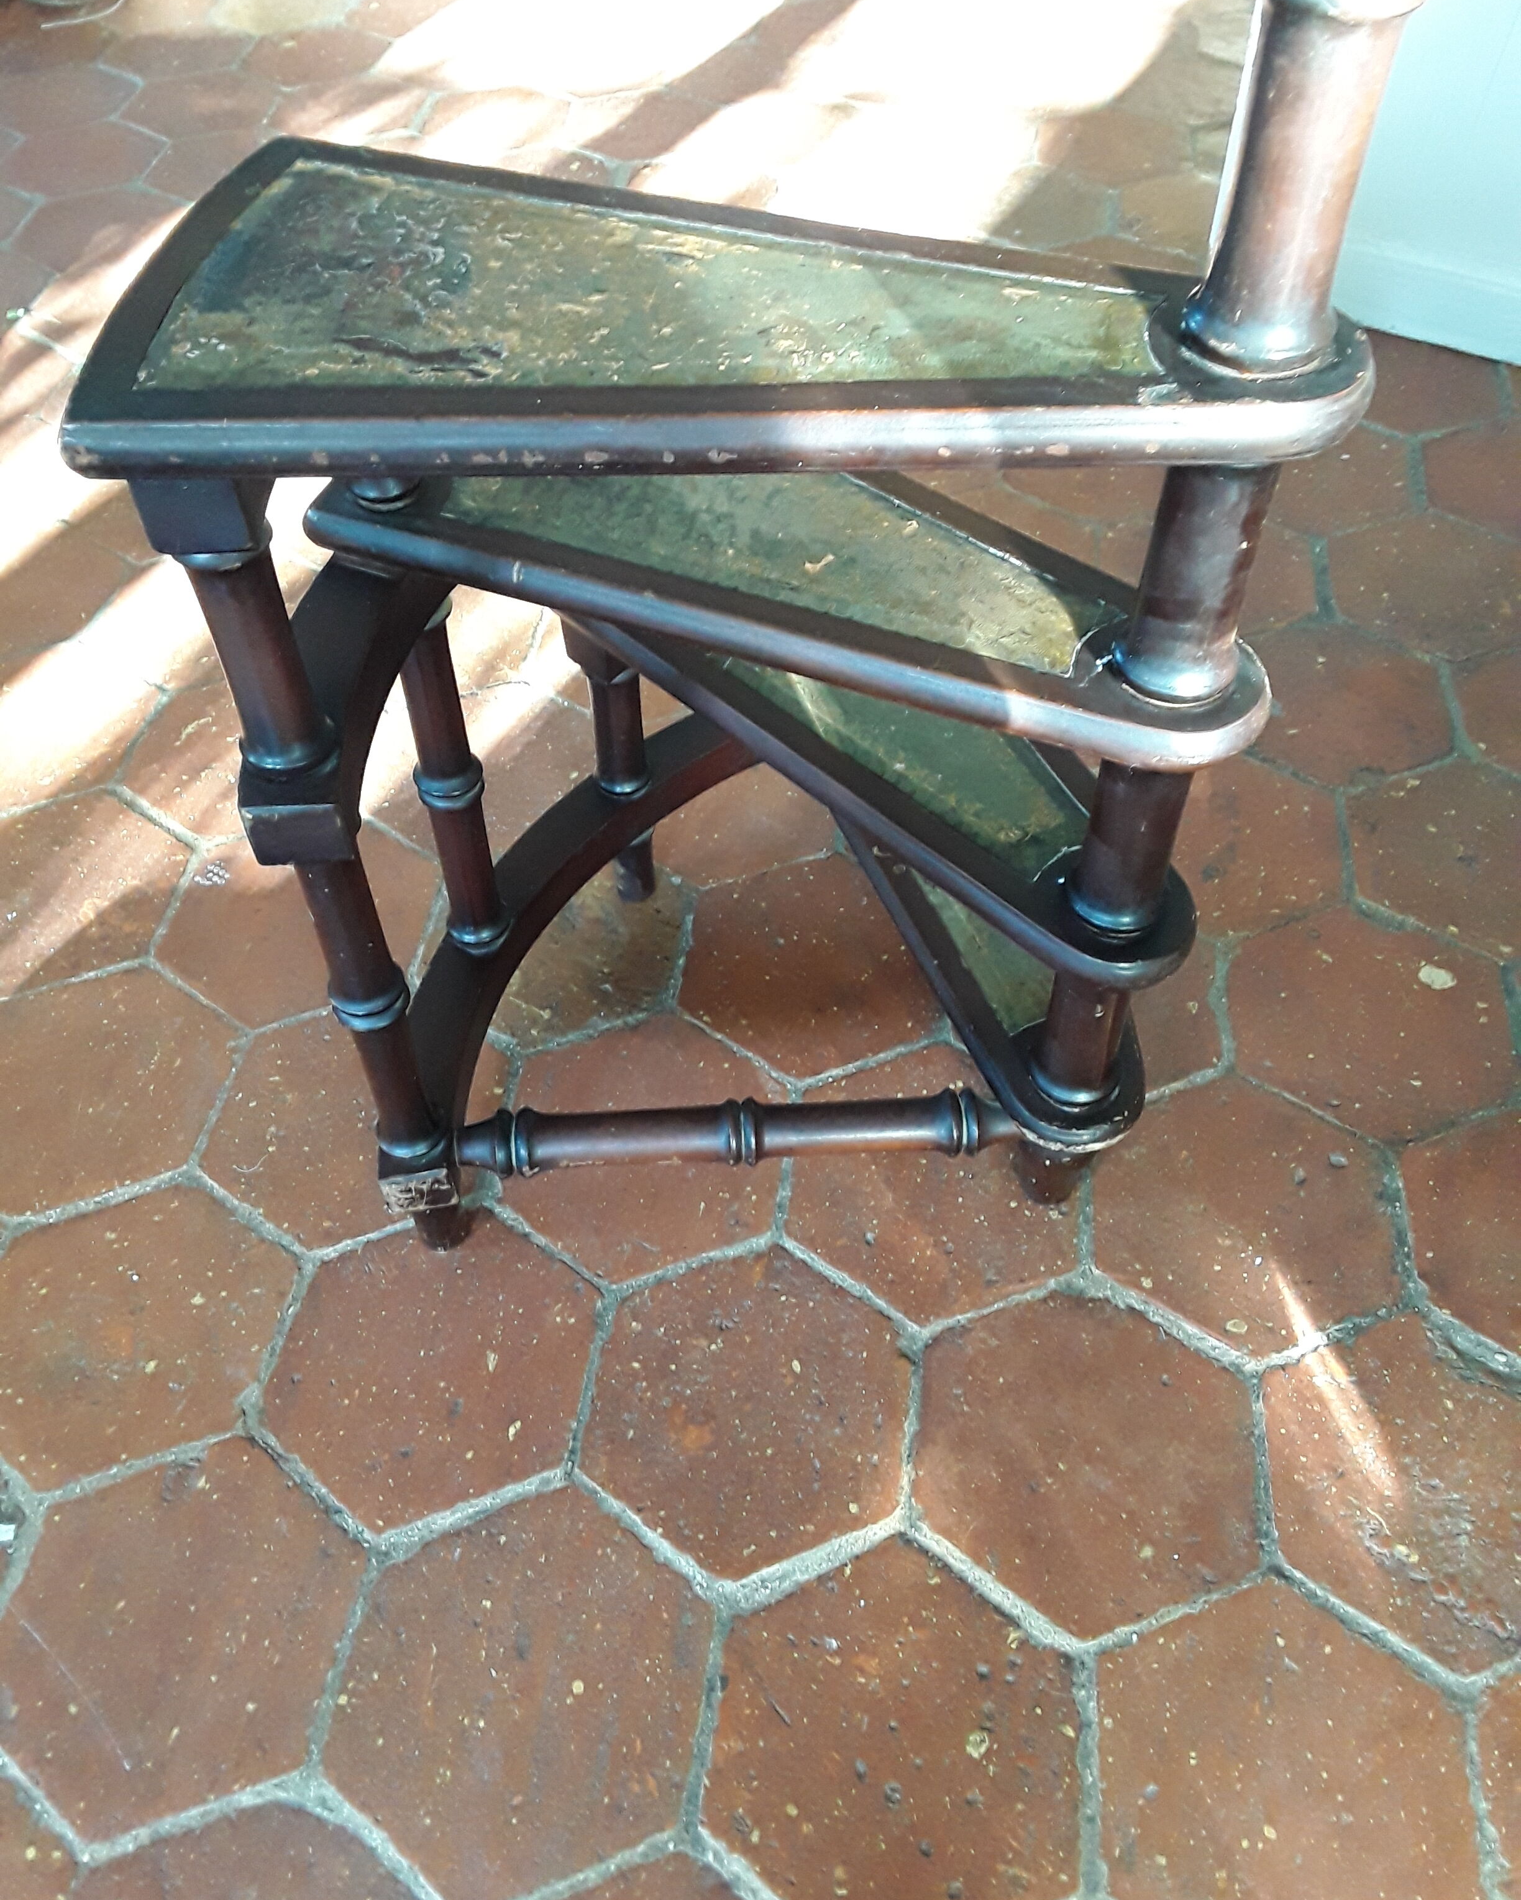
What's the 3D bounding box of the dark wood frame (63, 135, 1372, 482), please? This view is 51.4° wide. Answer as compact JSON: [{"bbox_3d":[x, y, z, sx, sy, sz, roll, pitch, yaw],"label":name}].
[{"bbox_3d":[-0.009,-0.229,0.567,0.431,0.028,0.205,3,50,4],"label":"dark wood frame"}]

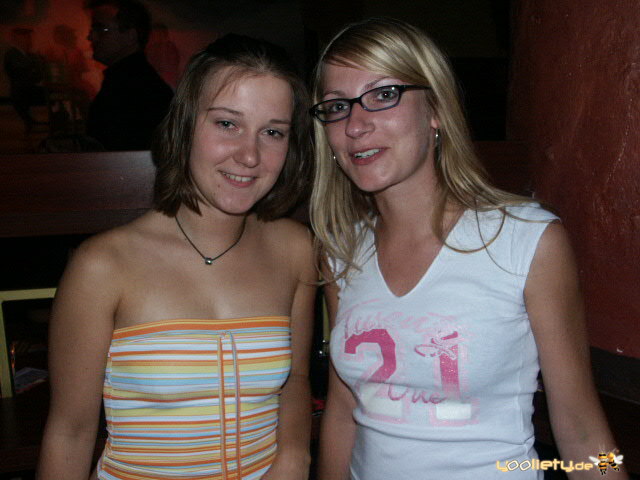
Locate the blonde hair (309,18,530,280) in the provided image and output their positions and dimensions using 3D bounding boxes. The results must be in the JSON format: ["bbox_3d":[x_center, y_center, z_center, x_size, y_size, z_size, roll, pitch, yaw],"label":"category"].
[{"bbox_3d":[0.142,-0.125,0.890,0.275,0.350,0.235,-1,6,25],"label":"blonde hair"}]

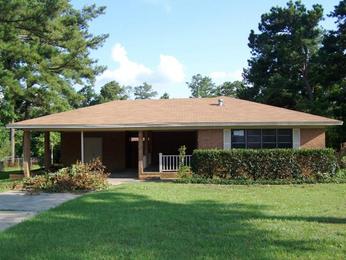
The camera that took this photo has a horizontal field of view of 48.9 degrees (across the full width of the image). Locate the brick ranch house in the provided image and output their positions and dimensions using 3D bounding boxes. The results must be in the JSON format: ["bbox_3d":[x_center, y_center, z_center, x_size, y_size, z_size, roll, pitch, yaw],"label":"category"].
[{"bbox_3d":[-0.070,0.320,24.200,17.000,4.700,10.400,0,-2,-4],"label":"brick ranch house"}]

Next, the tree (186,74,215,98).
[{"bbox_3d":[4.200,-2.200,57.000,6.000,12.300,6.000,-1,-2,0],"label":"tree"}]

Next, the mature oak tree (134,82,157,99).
[{"bbox_3d":[-4.100,-1.600,58.000,5.500,11.400,5.500,-1,-2,0],"label":"mature oak tree"}]

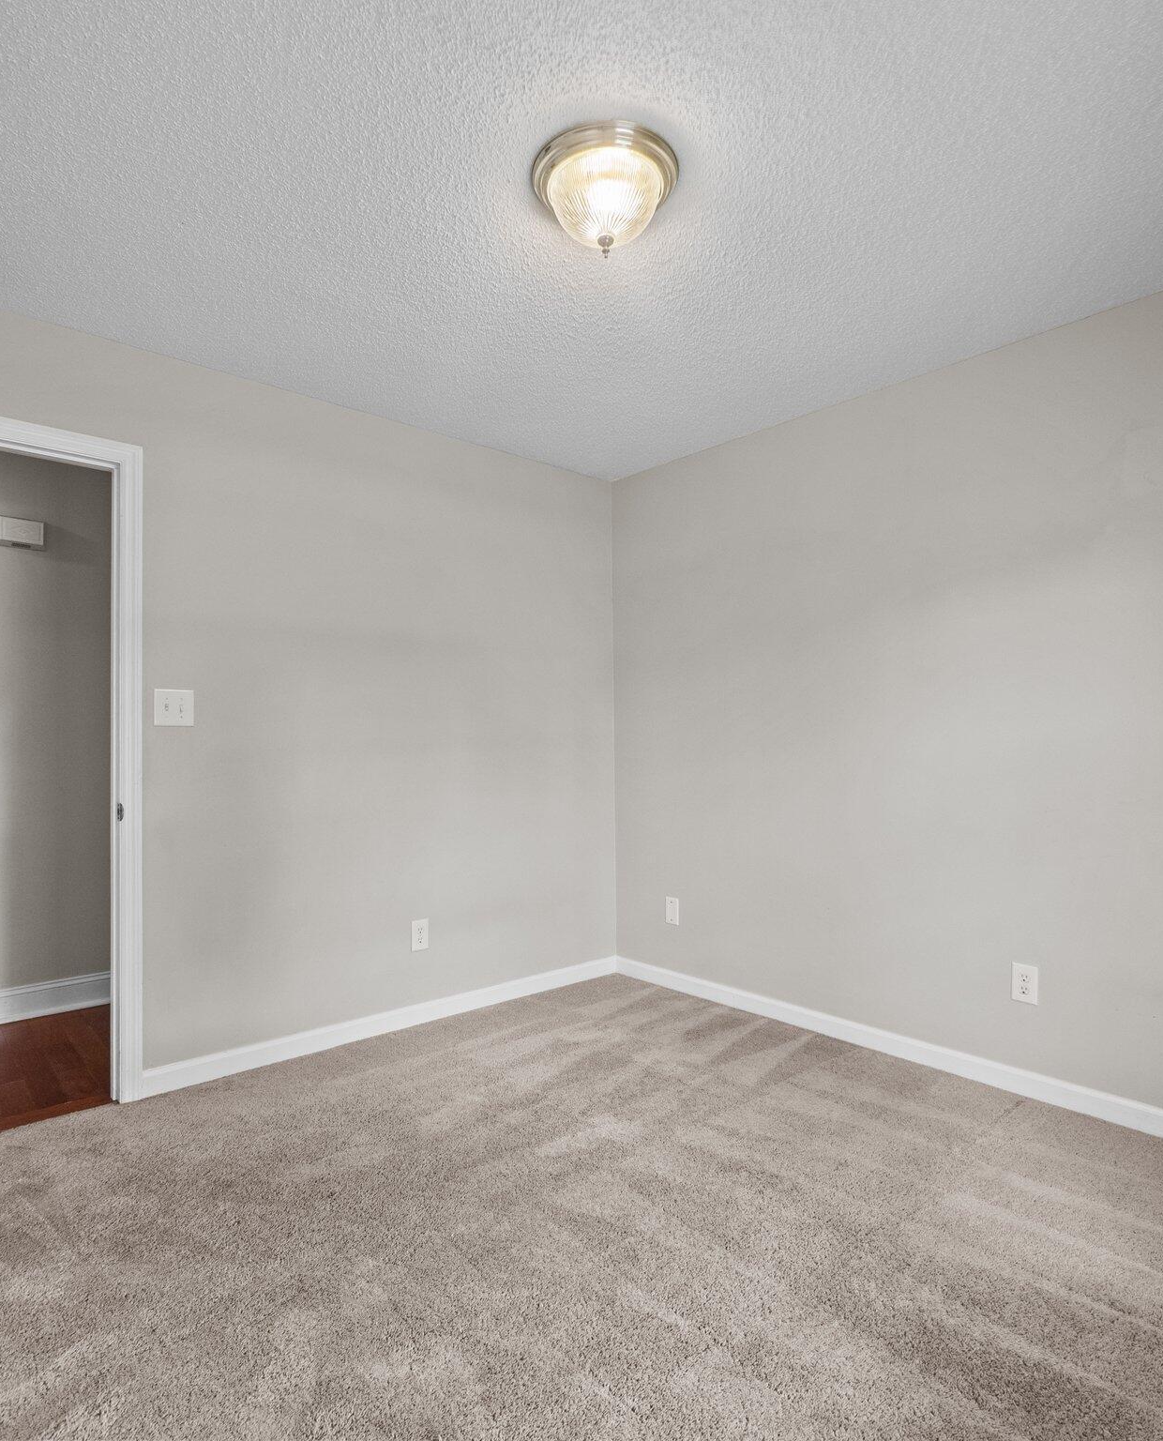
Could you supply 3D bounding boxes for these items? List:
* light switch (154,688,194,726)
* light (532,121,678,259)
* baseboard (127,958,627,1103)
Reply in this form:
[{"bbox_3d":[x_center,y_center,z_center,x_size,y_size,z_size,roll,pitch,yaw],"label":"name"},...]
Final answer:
[{"bbox_3d":[-1.340,-0.041,2.561,0.117,0.116,0.008,0,-1,-40],"label":"light switch"},{"bbox_3d":[0.054,-1.134,1.746,0.331,0.191,0.331,0,-1,0],"label":"light"},{"bbox_3d":[-0.615,1.174,3.142,2.062,0.081,0.015,0,-1,-40],"label":"baseboard"}]

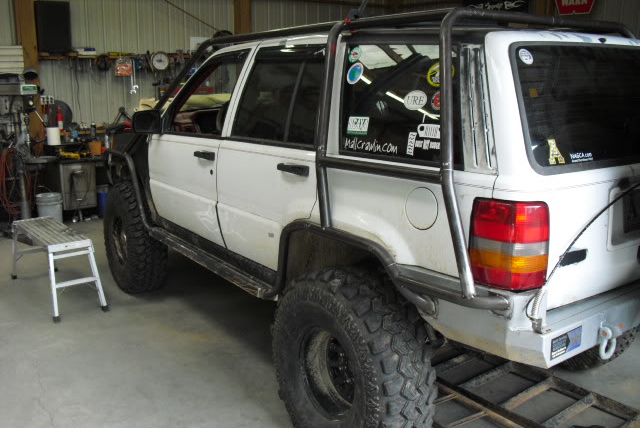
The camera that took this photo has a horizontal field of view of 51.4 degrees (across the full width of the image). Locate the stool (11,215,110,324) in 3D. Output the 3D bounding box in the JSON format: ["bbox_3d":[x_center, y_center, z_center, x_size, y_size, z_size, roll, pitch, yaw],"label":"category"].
[{"bbox_3d":[-2.016,0.361,5.048,0.360,0.500,1.170,-10,16,-37],"label":"stool"}]

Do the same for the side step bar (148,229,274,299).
[{"bbox_3d":[-0.661,0.256,3.710,0.115,0.070,1.400,-9,16,-35],"label":"side step bar"}]

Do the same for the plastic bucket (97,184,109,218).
[{"bbox_3d":[-2.415,-0.131,7.600,0.290,0.360,0.290,-4,14,-18],"label":"plastic bucket"}]

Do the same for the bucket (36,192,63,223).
[{"bbox_3d":[-2.963,-0.041,7.300,0.295,0.360,0.295,-5,14,-22],"label":"bucket"}]

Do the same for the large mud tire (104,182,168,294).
[{"bbox_3d":[-1.419,0.175,5.102,0.310,0.870,0.870,-8,15,-31],"label":"large mud tire"}]

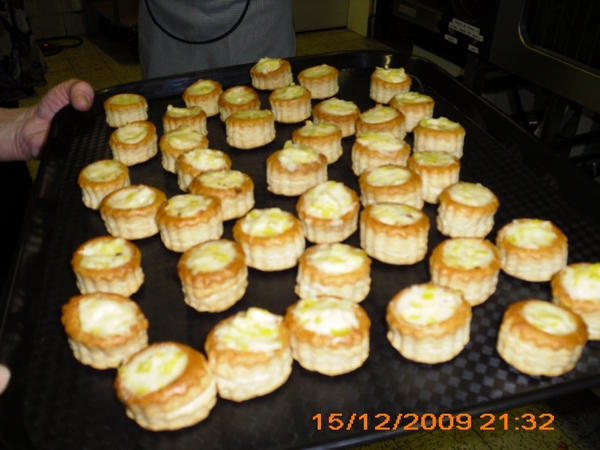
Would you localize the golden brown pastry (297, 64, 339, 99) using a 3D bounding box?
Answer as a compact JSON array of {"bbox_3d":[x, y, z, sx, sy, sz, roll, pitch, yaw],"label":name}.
[{"bbox_3d":[0.022,-0.157,0.685,0.044,0.023,0.044,-3,32,2],"label":"golden brown pastry"}]

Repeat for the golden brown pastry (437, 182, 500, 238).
[{"bbox_3d":[0.115,-0.011,0.430,0.041,0.023,0.041,-3,31,0],"label":"golden brown pastry"}]

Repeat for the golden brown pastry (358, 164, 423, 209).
[{"bbox_3d":[0.071,-0.025,0.485,0.047,0.025,0.047,-5,31,0],"label":"golden brown pastry"}]

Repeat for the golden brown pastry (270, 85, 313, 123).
[{"bbox_3d":[-0.009,-0.119,0.617,0.042,0.024,0.042,-3,31,0],"label":"golden brown pastry"}]

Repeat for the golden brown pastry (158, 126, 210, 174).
[{"bbox_3d":[-0.102,-0.066,0.552,0.042,0.023,0.042,-3,32,2],"label":"golden brown pastry"}]

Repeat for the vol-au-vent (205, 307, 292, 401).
[{"bbox_3d":[-0.028,0.072,0.347,0.044,0.029,0.044,-5,31,0],"label":"vol-au-vent"}]

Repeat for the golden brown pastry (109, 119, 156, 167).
[{"bbox_3d":[-0.145,-0.071,0.549,0.040,0.024,0.040,-3,31,0],"label":"golden brown pastry"}]

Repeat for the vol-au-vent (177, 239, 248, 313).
[{"bbox_3d":[-0.053,0.032,0.390,0.043,0.024,0.043,-3,32,2],"label":"vol-au-vent"}]

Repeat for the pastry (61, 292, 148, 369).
[{"bbox_3d":[-0.110,0.059,0.354,0.044,0.022,0.044,-3,32,2],"label":"pastry"}]

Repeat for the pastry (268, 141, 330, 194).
[{"bbox_3d":[-0.002,-0.049,0.543,0.052,0.028,0.052,-3,31,0],"label":"pastry"}]

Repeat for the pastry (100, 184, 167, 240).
[{"bbox_3d":[-0.134,-0.011,0.505,0.046,0.025,0.046,-5,31,0],"label":"pastry"}]

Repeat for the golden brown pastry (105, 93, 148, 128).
[{"bbox_3d":[-0.173,-0.116,0.626,0.041,0.022,0.041,-3,31,0],"label":"golden brown pastry"}]

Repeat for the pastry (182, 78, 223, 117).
[{"bbox_3d":[-0.111,-0.144,0.713,0.044,0.025,0.044,-5,31,0],"label":"pastry"}]

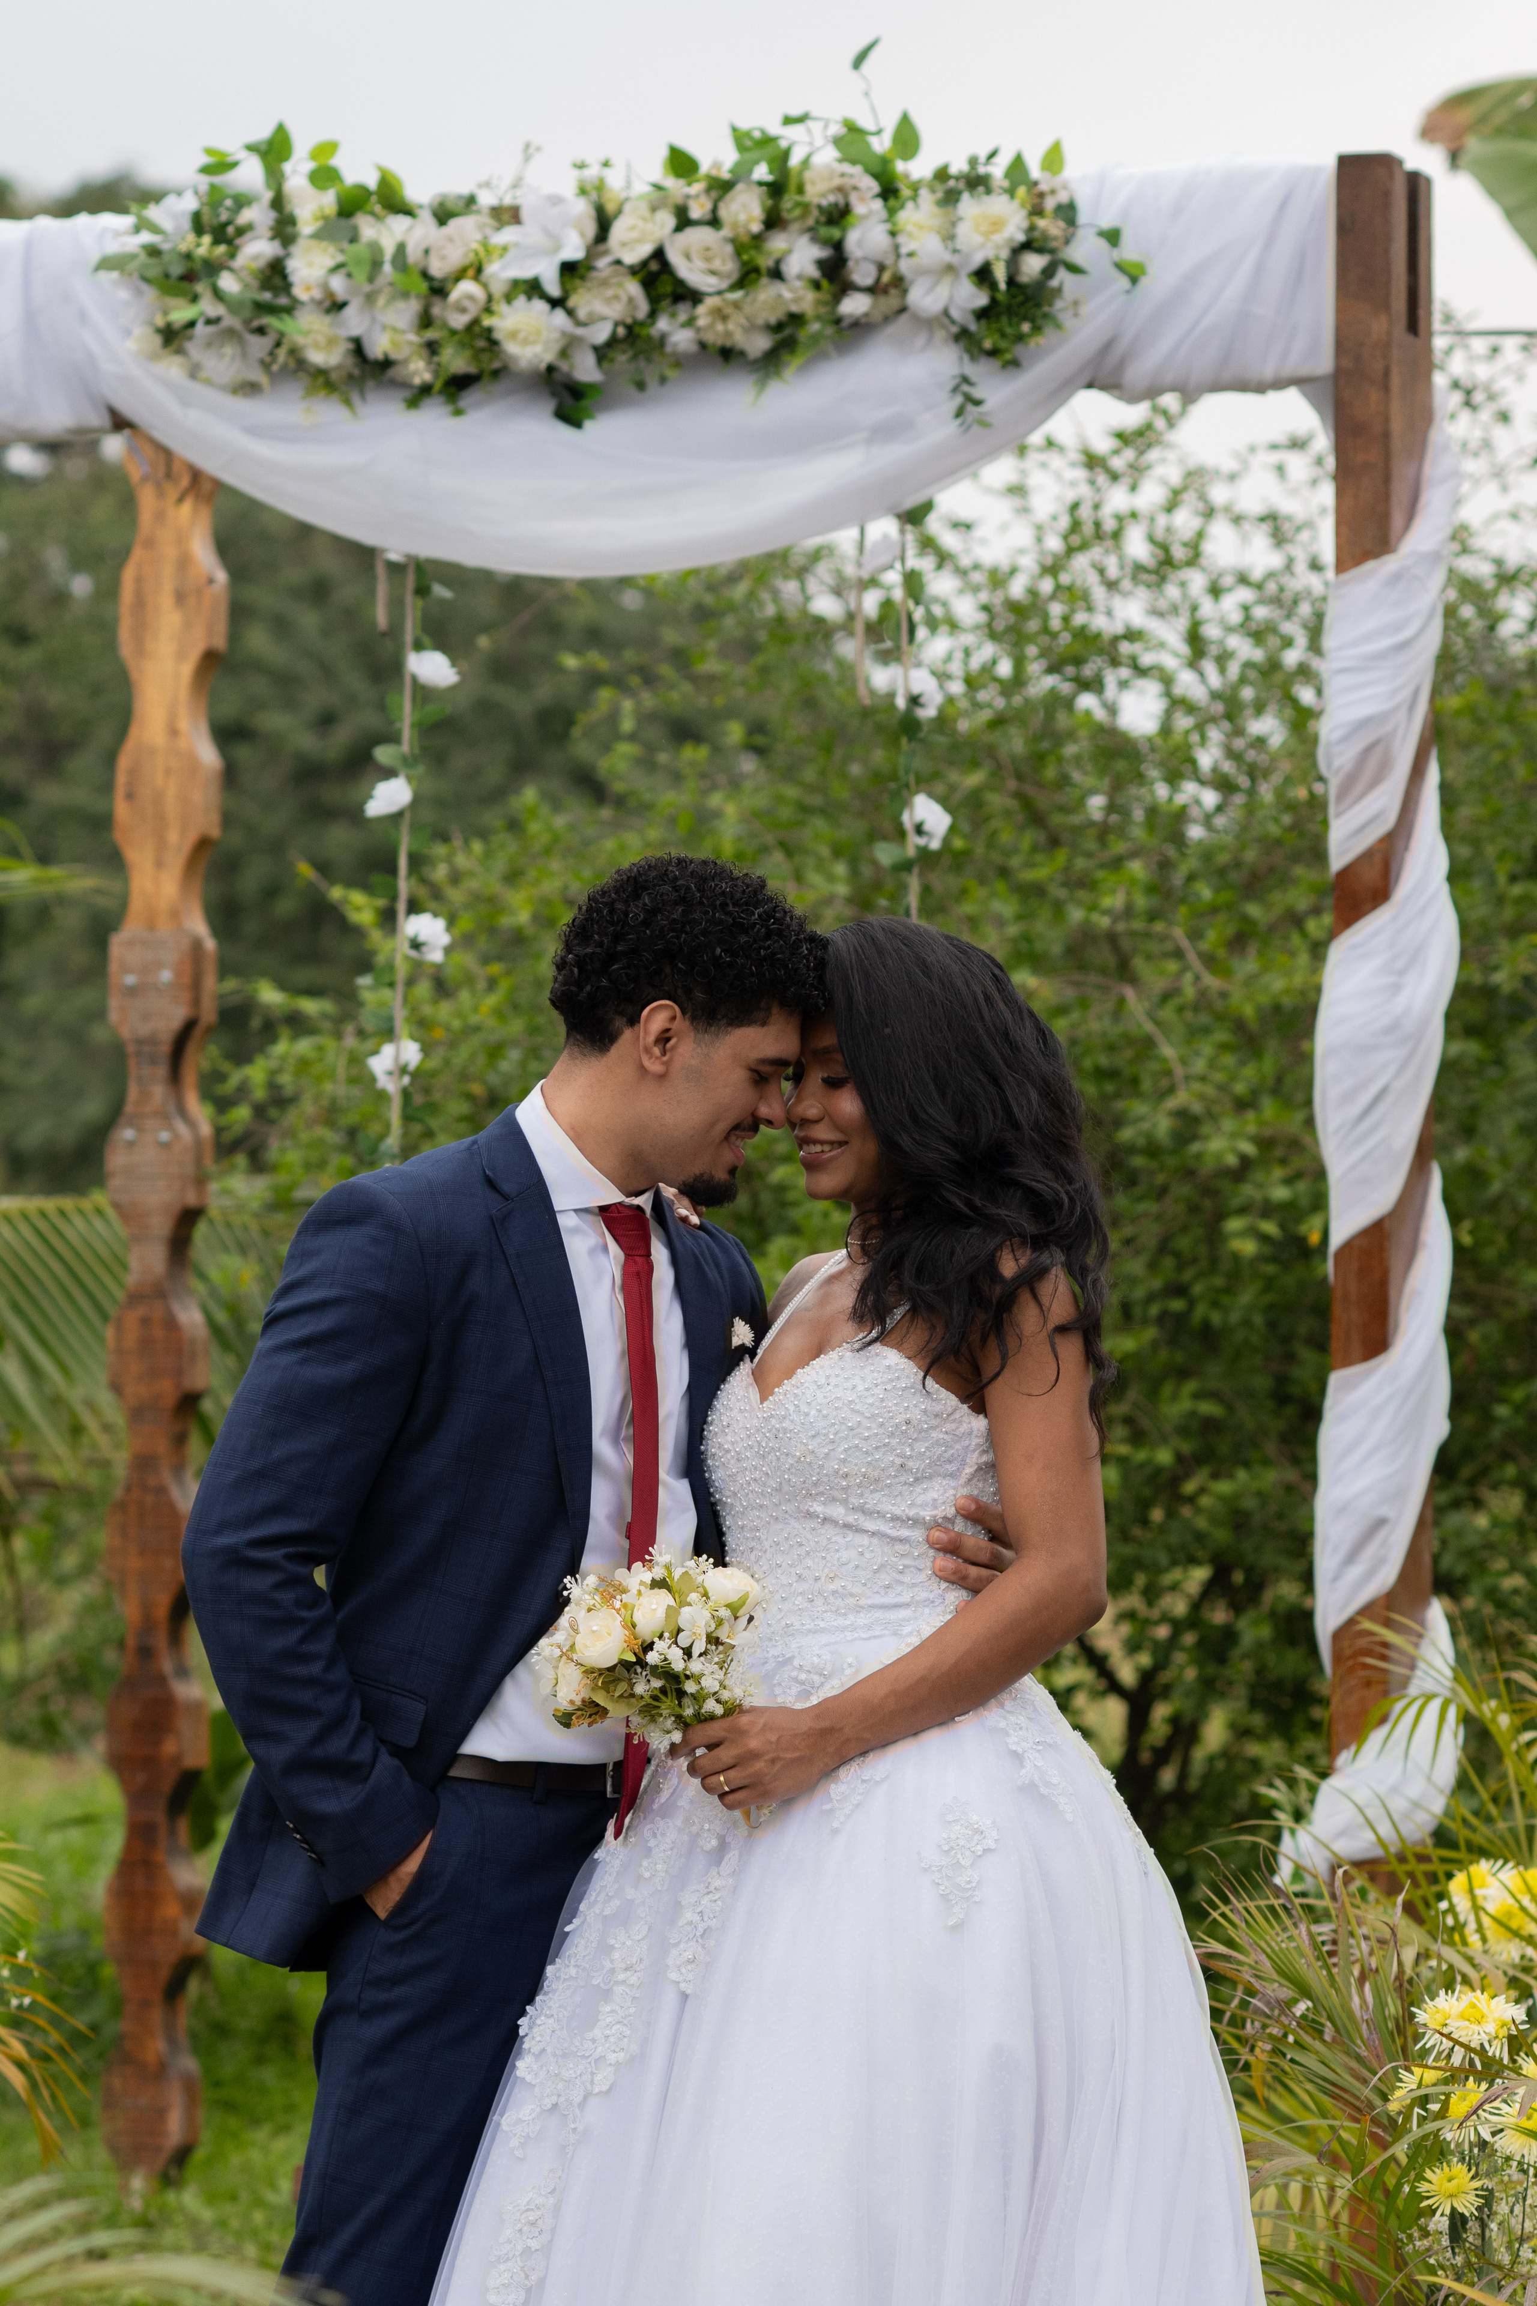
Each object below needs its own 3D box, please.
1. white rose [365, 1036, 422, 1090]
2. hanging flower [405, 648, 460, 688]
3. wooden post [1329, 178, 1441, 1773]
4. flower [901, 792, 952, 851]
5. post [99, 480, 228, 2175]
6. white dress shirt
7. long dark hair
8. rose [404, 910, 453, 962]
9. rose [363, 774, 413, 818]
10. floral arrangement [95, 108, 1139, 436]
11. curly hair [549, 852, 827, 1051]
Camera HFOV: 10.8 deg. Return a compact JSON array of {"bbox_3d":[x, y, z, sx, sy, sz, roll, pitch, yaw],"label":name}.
[{"bbox_3d":[-0.434,-0.103,9.421,0.067,0.063,0.052,0,0,18],"label":"white rose"},{"bbox_3d":[-0.387,-0.559,9.399,0.062,0.046,0.052,0,0,-37],"label":"hanging flower"},{"bbox_3d":[0.673,0.076,8.905,0.072,2.335,0.100,0,0,25],"label":"wooden post"},{"bbox_3d":[0.178,-0.371,9.135,0.057,0.065,0.052,0,0,-30],"label":"flower"},{"bbox_3d":[-0.711,0.181,9.550,0.100,2.069,0.085,0,0,25],"label":"post"},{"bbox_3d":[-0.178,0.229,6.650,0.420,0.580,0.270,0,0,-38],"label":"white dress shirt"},{"bbox_3d":[0.166,0.024,6.580,0.250,0.430,0.250,0,0,-37],"label":"long dark hair"},{"bbox_3d":[-0.394,-0.250,9.402,0.054,0.060,0.052,0,0,-30],"label":"rose"},{"bbox_3d":[-0.441,-0.413,9.424,0.058,0.052,0.052,0,0,37],"label":"rose"},{"bbox_3d":[-0.170,-1.008,9.218,1.170,0.360,0.270,0,0,25],"label":"floral arrangement"},{"bbox_3d":[-0.066,-0.164,6.620,0.220,0.165,0.190,10,3,21],"label":"curly hair"}]

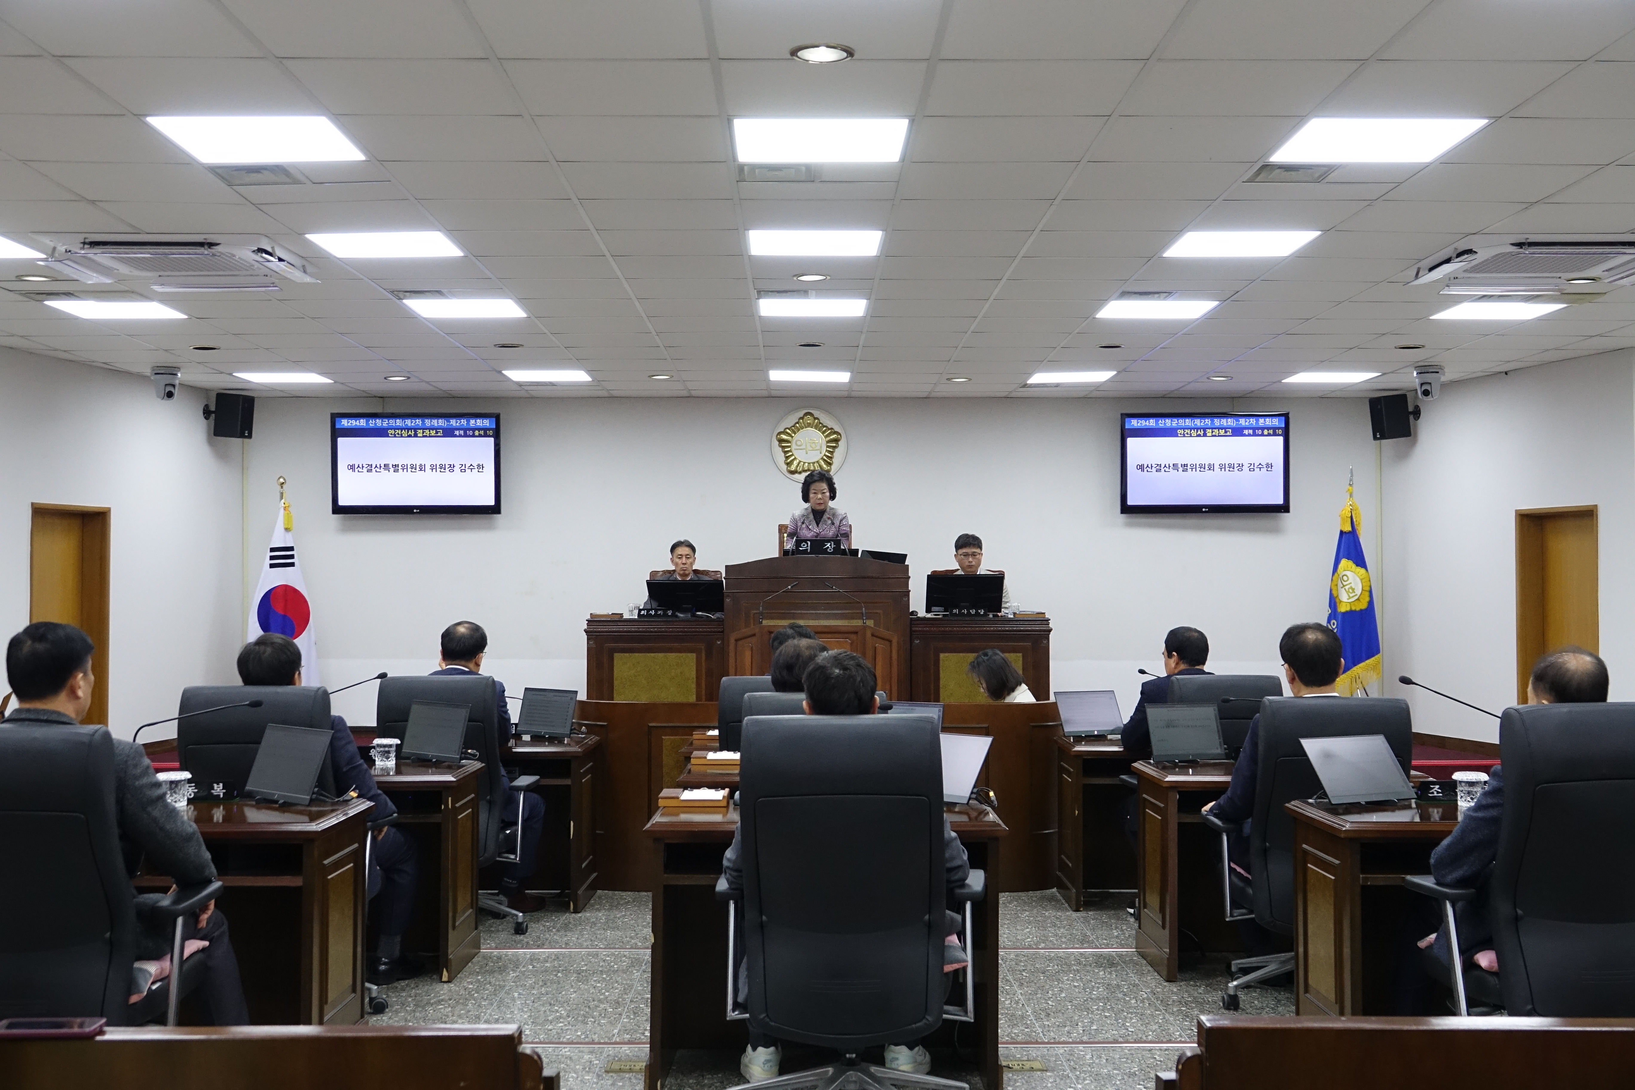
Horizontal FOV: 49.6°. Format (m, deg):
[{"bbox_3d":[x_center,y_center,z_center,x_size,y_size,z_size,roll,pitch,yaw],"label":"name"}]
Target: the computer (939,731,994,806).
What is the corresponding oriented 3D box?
[{"bbox_3d":[0.406,0.719,5.699,0.050,0.229,0.380,36,-22,-32],"label":"computer"}]

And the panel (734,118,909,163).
[{"bbox_3d":[0.011,-1.332,5.788,0.575,0.040,0.575,0,-1,-1],"label":"panel"}]

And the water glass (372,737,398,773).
[{"bbox_3d":[-1.829,0.877,7.507,0.115,0.125,0.105,0,-1,-1],"label":"water glass"}]

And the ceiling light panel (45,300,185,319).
[{"bbox_3d":[-3.788,-1.294,9.580,0.600,0.040,0.600,0,-2,-1],"label":"ceiling light panel"}]

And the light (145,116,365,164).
[{"bbox_3d":[-1.797,-1.324,5.724,0.575,0.060,0.575,0,-1,-1],"label":"light"}]

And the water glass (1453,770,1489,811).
[{"bbox_3d":[1.962,0.727,5.319,0.105,0.107,0.105,0,-1,-1],"label":"water glass"}]

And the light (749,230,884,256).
[{"bbox_3d":[-0.009,-1.333,7.742,0.600,0.040,0.600,0,-2,-1],"label":"light"}]

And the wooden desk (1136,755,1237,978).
[{"bbox_3d":[1.791,1.245,6.816,1.034,0.744,0.621,0,-2,-1],"label":"wooden desk"}]

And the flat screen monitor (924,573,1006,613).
[{"bbox_3d":[0.974,0.320,11.650,0.512,0.310,0.070,0,28,0],"label":"flat screen monitor"}]

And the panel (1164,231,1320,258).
[{"bbox_3d":[1.816,-1.292,7.588,0.575,0.040,0.575,0,-1,-1],"label":"panel"}]

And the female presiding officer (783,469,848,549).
[{"bbox_3d":[-0.003,0.119,12.001,0.480,1.280,0.620,0,-1,-1],"label":"female presiding officer"}]

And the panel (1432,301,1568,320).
[{"bbox_3d":[3.616,-1.265,9.389,0.580,0.060,0.580,0,-1,-1],"label":"panel"}]

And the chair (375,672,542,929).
[{"bbox_3d":[-1.552,1.127,7.760,0.670,1.137,0.700,0,-1,7],"label":"chair"}]

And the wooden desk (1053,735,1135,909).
[{"bbox_3d":[1.760,1.335,8.458,1.170,0.750,0.670,0,-1,-1],"label":"wooden desk"}]

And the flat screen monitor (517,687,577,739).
[{"bbox_3d":[-1.267,0.797,8.393,0.380,0.229,0.050,-1,-15,40],"label":"flat screen monitor"}]

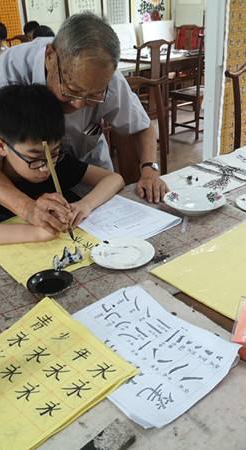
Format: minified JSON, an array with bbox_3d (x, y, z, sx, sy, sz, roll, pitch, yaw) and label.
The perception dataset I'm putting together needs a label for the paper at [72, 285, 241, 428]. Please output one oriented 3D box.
[{"bbox_3d":[0.038,0.204,0.840,0.225,0.010,0.305,-22,31,-34],"label":"paper"}]

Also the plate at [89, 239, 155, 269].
[{"bbox_3d":[0.001,0.073,1.097,0.149,0.020,0.149,-2,27,1],"label":"plate"}]

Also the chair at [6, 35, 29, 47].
[{"bbox_3d":[-1.002,-1.599,5.432,0.480,1.050,0.460,-20,29,-31],"label":"chair"}]

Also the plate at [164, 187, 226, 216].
[{"bbox_3d":[0.208,-0.060,1.355,0.178,0.034,0.178,-3,25,1],"label":"plate"}]

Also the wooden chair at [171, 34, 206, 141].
[{"bbox_3d":[0.779,-1.451,4.862,0.480,1.060,0.460,-22,31,-34],"label":"wooden chair"}]

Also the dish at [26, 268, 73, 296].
[{"bbox_3d":[-0.155,0.128,1.004,0.097,0.022,0.097,-3,27,0],"label":"dish"}]

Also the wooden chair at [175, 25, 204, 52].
[{"bbox_3d":[0.625,-1.866,5.610,0.470,0.980,0.480,-23,33,-34],"label":"wooden chair"}]

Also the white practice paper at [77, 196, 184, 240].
[{"bbox_3d":[-0.007,-0.019,1.289,0.213,0.012,0.260,-25,34,-37],"label":"white practice paper"}]

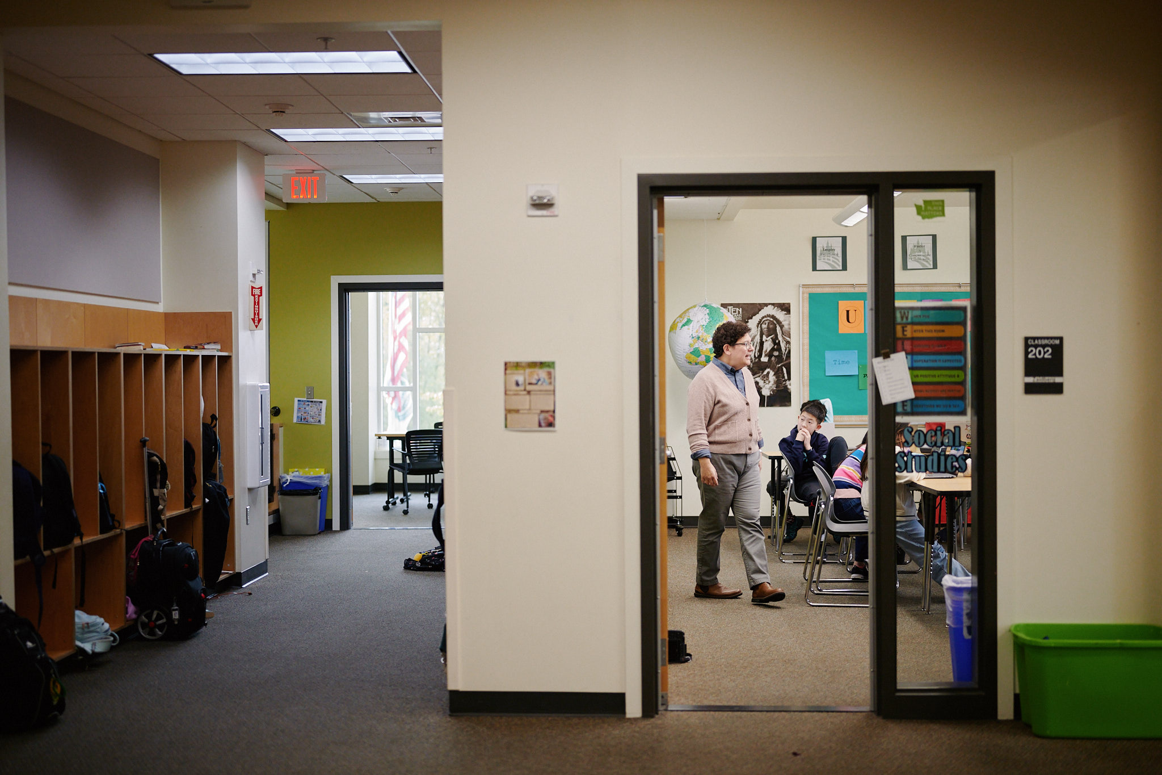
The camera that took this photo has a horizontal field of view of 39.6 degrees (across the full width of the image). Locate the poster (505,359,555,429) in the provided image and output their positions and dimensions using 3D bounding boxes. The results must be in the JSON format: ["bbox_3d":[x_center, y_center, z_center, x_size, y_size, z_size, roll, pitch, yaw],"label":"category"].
[{"bbox_3d":[-0.206,0.035,6.556,0.209,0.285,0.014,0,1,2],"label":"poster"}]

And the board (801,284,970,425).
[{"bbox_3d":[2.831,-0.277,14.048,1.830,1.247,0.040,0,1,2],"label":"board"}]

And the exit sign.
[{"bbox_3d":[-2.061,-1.483,12.024,0.318,0.215,0.050,0,1,2],"label":"exit sign"}]

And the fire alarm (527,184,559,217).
[{"bbox_3d":[-0.154,-0.748,6.440,0.125,0.130,0.060,0,1,2],"label":"fire alarm"}]

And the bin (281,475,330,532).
[{"bbox_3d":[-2.374,1.006,13.992,0.410,0.500,0.280,0,1,2],"label":"bin"}]

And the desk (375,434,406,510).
[{"bbox_3d":[-1.369,0.857,16.930,1.500,0.735,0.620,0,1,2],"label":"desk"}]

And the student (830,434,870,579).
[{"bbox_3d":[1.922,0.742,10.402,0.620,1.080,0.430,0,1,0],"label":"student"}]

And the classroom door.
[{"bbox_3d":[0.947,0.234,6.509,1.417,2.178,0.140,0,1,2],"label":"classroom door"}]

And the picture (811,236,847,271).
[{"bbox_3d":[2.171,-1.165,14.075,0.303,0.301,0.015,0,1,2],"label":"picture"}]

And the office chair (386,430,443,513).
[{"bbox_3d":[-1.615,0.823,16.049,0.600,0.830,0.580,-1,1,-22],"label":"office chair"}]

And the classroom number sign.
[{"bbox_3d":[1.859,-0.088,6.473,0.155,0.232,0.012,0,1,2],"label":"classroom number sign"}]

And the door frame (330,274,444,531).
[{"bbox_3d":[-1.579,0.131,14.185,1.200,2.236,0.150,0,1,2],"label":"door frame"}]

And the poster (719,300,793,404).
[{"bbox_3d":[1.532,-0.285,14.113,0.613,0.910,0.010,0,1,2],"label":"poster"}]

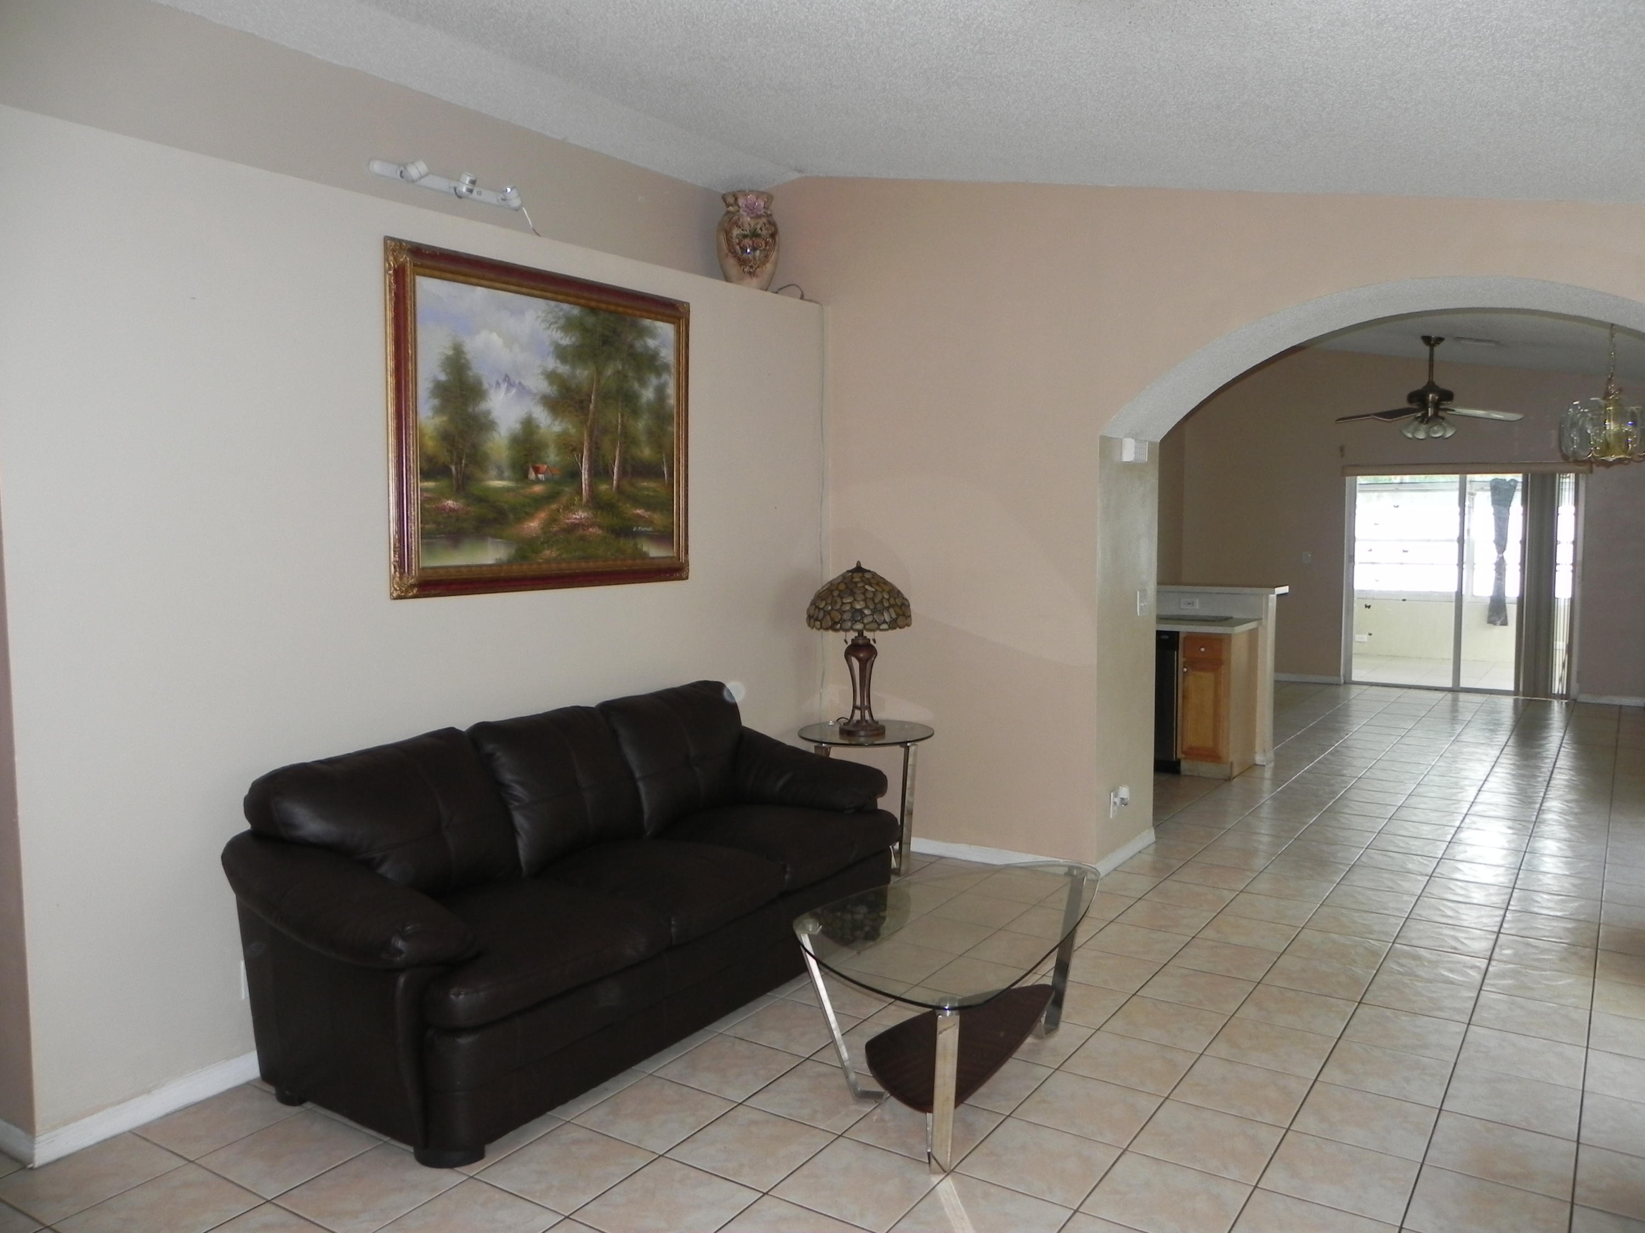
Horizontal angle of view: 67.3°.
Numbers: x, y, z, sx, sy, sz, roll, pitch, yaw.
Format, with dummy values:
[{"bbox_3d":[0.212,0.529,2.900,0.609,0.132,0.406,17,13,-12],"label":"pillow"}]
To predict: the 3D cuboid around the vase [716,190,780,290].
[{"bbox_3d":[-0.331,-1.665,5.551,0.284,0.478,0.284,-1,5,-3],"label":"vase"}]

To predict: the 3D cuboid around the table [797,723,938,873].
[{"bbox_3d":[0.195,0.813,5.463,0.598,0.613,0.598,0,5,2],"label":"table"}]

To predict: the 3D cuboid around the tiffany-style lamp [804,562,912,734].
[{"bbox_3d":[0.171,0.142,5.374,0.458,0.753,0.458,0,5,2],"label":"tiffany-style lamp"}]

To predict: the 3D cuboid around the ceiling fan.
[{"bbox_3d":[4.415,-1.666,8.978,1.276,0.738,1.276,2,5,26],"label":"ceiling fan"}]

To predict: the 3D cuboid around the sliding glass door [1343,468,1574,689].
[{"bbox_3d":[5.484,-0.327,10.687,1.814,1.974,0.120,3,6,33],"label":"sliding glass door"}]

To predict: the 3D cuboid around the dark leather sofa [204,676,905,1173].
[{"bbox_3d":[-0.655,0.783,3.950,0.877,0.927,2.173,3,6,33],"label":"dark leather sofa"}]

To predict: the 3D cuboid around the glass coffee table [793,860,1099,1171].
[{"bbox_3d":[0.390,1.050,3.462,0.698,0.466,1.276,3,6,33],"label":"glass coffee table"}]

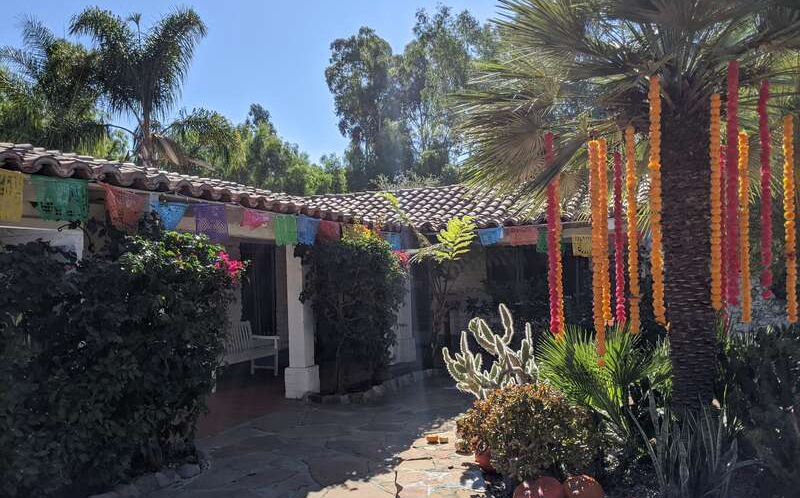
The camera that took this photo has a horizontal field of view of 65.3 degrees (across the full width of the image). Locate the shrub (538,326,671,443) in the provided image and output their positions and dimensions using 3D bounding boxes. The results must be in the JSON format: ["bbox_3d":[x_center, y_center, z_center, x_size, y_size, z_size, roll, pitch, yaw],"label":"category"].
[{"bbox_3d":[1.531,0.936,4.772,0.950,0.820,0.880,-1,-3,0],"label":"shrub"}]

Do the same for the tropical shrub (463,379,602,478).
[{"bbox_3d":[0.792,1.036,3.864,0.770,0.540,0.680,-1,-3,0],"label":"tropical shrub"}]

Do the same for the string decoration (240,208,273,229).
[{"bbox_3d":[-1.495,-0.318,6.500,0.080,0.240,0.460,-3,-3,25],"label":"string decoration"}]

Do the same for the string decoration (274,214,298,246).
[{"bbox_3d":[-1.301,-0.223,7.151,0.040,0.365,0.460,-3,-3,26],"label":"string decoration"}]

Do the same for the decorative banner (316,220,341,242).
[{"bbox_3d":[-0.901,-0.224,7.971,0.040,0.300,0.520,-3,-3,26],"label":"decorative banner"}]

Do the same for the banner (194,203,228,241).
[{"bbox_3d":[-1.752,-0.246,5.800,0.030,0.340,0.440,-3,-3,25],"label":"banner"}]

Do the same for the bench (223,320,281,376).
[{"bbox_3d":[-2.579,1.592,9.545,0.620,0.900,1.500,-3,-3,25],"label":"bench"}]

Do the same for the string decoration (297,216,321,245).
[{"bbox_3d":[-1.107,-0.224,7.548,0.040,0.360,0.490,-3,-3,26],"label":"string decoration"}]

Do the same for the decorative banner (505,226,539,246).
[{"bbox_3d":[1.926,-0.213,9.850,0.480,0.310,0.030,-3,-3,25],"label":"decorative banner"}]

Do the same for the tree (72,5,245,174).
[{"bbox_3d":[-6.575,-1.884,16.733,4.500,8.800,4.500,-1,-3,0],"label":"tree"}]

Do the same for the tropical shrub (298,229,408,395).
[{"bbox_3d":[-0.665,0.843,8.608,1.420,2.200,1.200,-1,-3,0],"label":"tropical shrub"}]

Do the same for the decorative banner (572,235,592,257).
[{"bbox_3d":[2.735,-0.037,9.200,0.440,0.330,0.040,-3,-3,26],"label":"decorative banner"}]

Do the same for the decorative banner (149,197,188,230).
[{"bbox_3d":[-2.071,-0.318,5.581,0.060,0.290,0.460,-3,-3,26],"label":"decorative banner"}]

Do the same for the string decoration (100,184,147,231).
[{"bbox_3d":[-2.282,-0.334,5.150,0.060,0.390,0.470,-3,-3,26],"label":"string decoration"}]

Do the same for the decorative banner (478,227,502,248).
[{"bbox_3d":[1.465,-0.186,10.100,0.400,0.300,0.030,-3,-3,25],"label":"decorative banner"}]

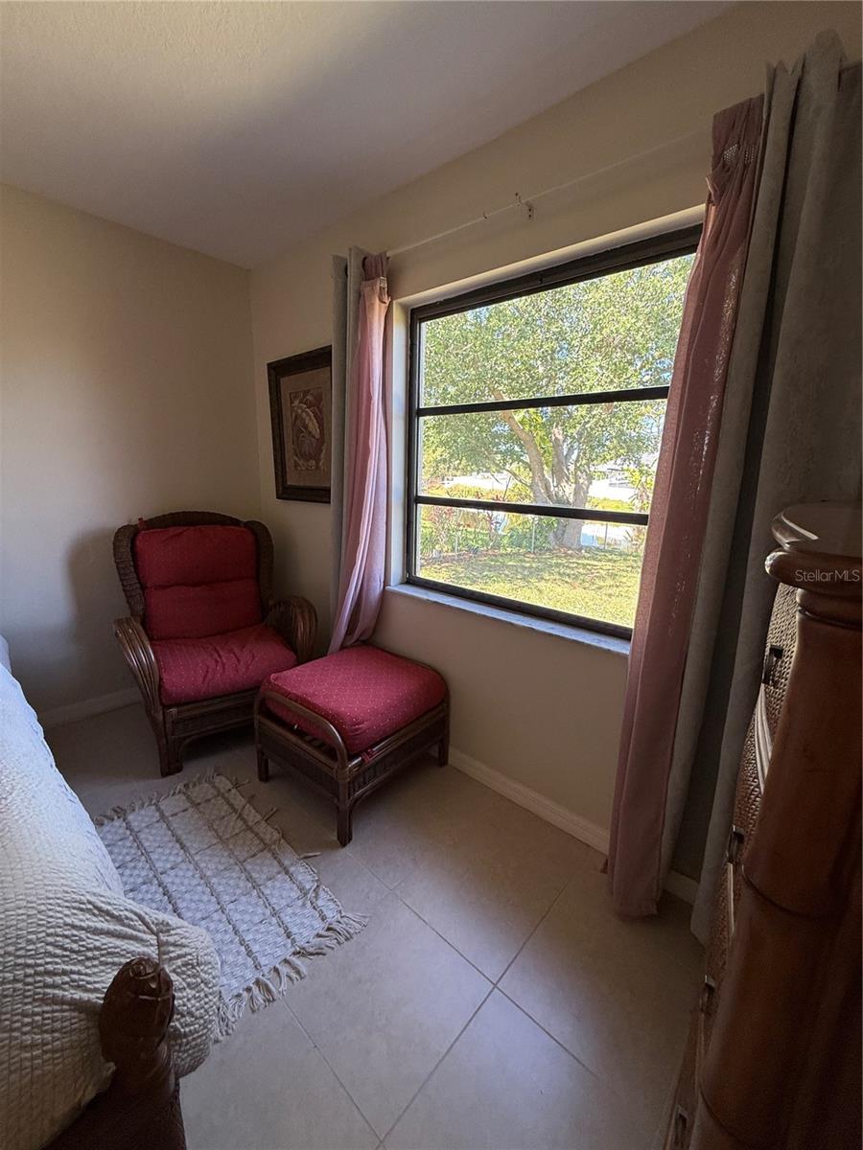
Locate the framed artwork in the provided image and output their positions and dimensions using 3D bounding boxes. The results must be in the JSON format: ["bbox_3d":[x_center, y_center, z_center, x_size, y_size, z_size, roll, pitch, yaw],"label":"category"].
[{"bbox_3d":[-0.676,-0.773,2.497,0.690,0.770,0.035,13,17,40],"label":"framed artwork"}]

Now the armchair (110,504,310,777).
[{"bbox_3d":[-1.154,0.258,2.458,0.820,1.060,0.850,-7,16,-33],"label":"armchair"}]

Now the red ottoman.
[{"bbox_3d":[-0.328,0.679,2.057,0.580,0.460,0.625,12,17,38],"label":"red ottoman"}]

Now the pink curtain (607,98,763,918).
[{"bbox_3d":[0.691,-0.017,1.304,0.200,2.170,0.140,13,17,40],"label":"pink curtain"}]

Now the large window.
[{"bbox_3d":[0.388,-0.463,1.799,1.280,1.260,0.070,13,17,40],"label":"large window"}]

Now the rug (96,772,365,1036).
[{"bbox_3d":[-0.799,1.015,1.558,0.590,0.015,1.070,-12,18,-44],"label":"rug"}]

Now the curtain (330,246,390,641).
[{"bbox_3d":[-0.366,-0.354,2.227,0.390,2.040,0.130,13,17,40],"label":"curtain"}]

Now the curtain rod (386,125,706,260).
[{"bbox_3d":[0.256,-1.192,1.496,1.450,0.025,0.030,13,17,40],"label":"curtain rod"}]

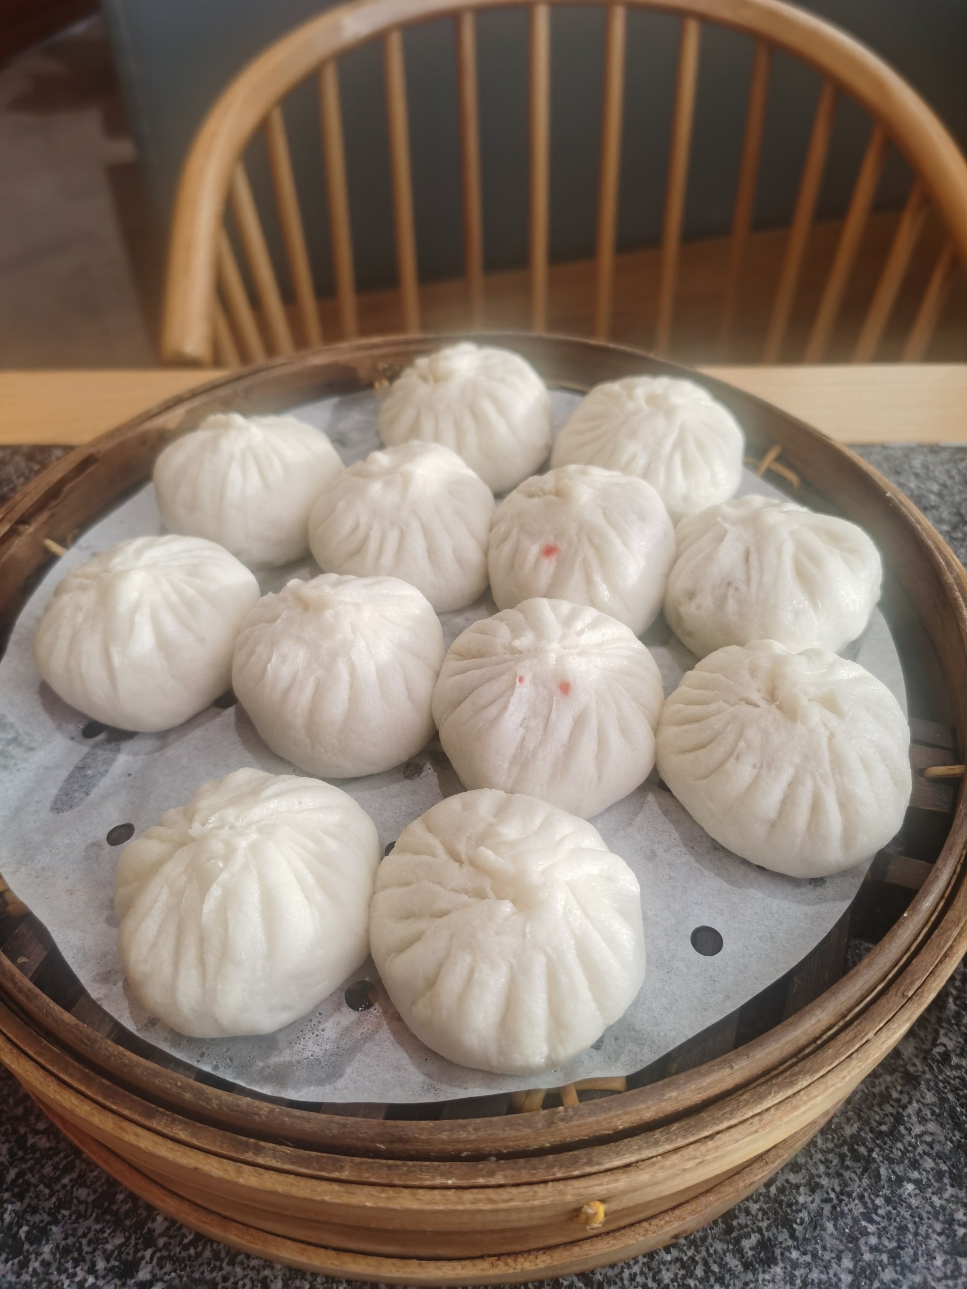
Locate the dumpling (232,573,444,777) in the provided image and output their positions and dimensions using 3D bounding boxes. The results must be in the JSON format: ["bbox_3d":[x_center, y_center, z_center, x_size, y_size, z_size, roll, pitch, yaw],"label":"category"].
[{"bbox_3d":[-0.045,0.006,0.312,0.066,0.046,0.071,-11,47,-8],"label":"dumpling"}]

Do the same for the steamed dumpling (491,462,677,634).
[{"bbox_3d":[0.034,-0.036,0.350,0.066,0.045,0.068,4,47,5],"label":"steamed dumpling"}]

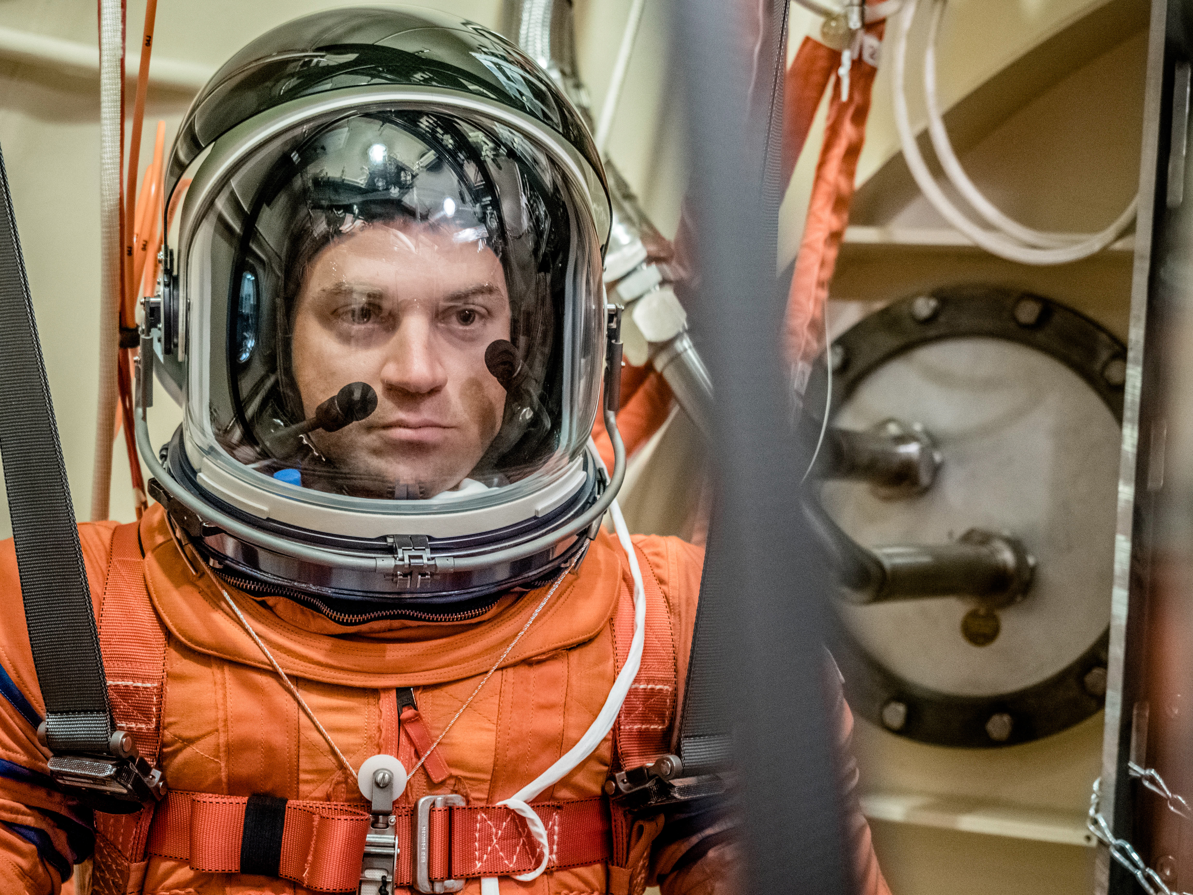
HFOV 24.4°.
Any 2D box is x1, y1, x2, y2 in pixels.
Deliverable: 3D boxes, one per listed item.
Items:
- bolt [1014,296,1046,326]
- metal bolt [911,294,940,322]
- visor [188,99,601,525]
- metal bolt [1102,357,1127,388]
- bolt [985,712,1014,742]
[{"bbox_3d":[0.375,-0.118,2.392,0.023,0.024,0.012,4,1,28],"label":"bolt"},{"bbox_3d":[0.290,-0.123,2.438,0.023,0.024,0.012,4,1,28],"label":"metal bolt"},{"bbox_3d":[-0.121,-0.083,1.660,0.257,0.247,0.150,1,3,-11],"label":"visor"},{"bbox_3d":[0.444,-0.064,2.354,0.023,0.024,0.012,4,1,28],"label":"metal bolt"},{"bbox_3d":[0.350,0.244,2.401,0.023,0.024,0.012,4,1,28],"label":"bolt"}]

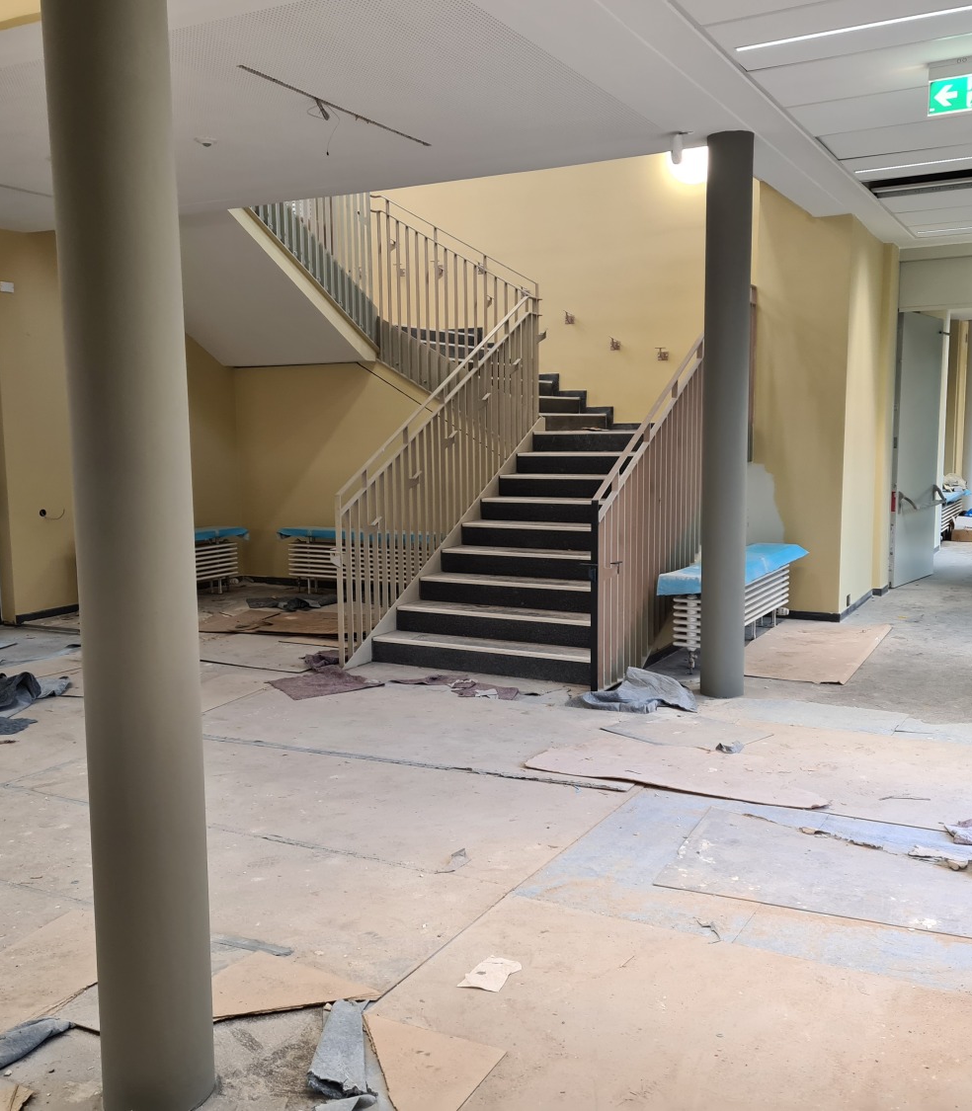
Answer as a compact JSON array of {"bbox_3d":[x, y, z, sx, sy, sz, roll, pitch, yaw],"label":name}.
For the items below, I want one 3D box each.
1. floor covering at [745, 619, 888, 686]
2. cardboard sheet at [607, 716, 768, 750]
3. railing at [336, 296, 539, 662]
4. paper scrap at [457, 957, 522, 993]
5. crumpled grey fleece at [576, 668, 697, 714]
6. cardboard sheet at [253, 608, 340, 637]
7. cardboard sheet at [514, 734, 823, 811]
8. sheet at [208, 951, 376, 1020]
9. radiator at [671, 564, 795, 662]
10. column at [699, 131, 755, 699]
[{"bbox_3d":[2.250,0.624,7.657,0.820,0.020,2.100,3,8,29],"label":"floor covering"},{"bbox_3d":[1.013,0.898,5.700,0.475,0.015,0.725,-7,9,-43],"label":"cardboard sheet"},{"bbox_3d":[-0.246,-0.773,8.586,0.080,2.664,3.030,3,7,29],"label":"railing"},{"bbox_3d":[0.015,1.199,3.192,0.120,0.014,0.200,4,8,34],"label":"paper scrap"},{"bbox_3d":[0.840,0.741,6.174,0.680,0.160,0.450,1,7,16],"label":"crumpled grey fleece"},{"bbox_3d":[-1.320,0.533,8.723,0.850,0.040,1.120,-1,7,1],"label":"cardboard sheet"},{"bbox_3d":[0.898,0.966,5.095,1.360,0.022,0.640,3,7,29],"label":"cardboard sheet"},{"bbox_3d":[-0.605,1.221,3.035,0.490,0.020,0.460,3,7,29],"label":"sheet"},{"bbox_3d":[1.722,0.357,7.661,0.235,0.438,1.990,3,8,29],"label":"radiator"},{"bbox_3d":[1.366,-0.749,6.322,0.249,3.136,0.249,3,7,29],"label":"column"}]

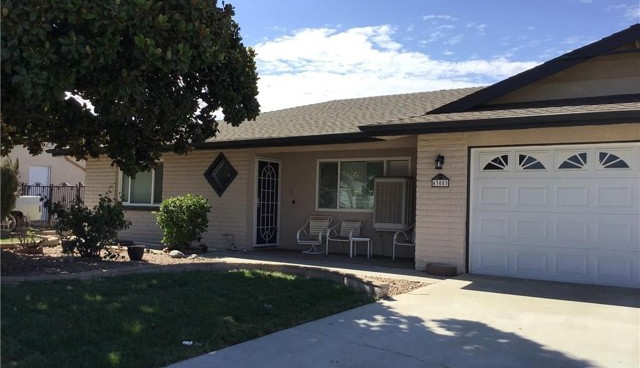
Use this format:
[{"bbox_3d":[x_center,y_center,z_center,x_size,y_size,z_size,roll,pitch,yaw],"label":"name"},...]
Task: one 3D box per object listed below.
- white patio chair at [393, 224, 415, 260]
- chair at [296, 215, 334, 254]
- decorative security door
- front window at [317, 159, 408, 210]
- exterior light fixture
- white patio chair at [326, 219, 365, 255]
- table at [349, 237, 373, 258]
[{"bbox_3d":[1.948,1.155,11.540,0.720,0.790,0.620,3,-3,-39],"label":"white patio chair"},{"bbox_3d":[-0.109,1.143,12.943,0.620,0.820,0.720,0,-2,23],"label":"chair"},{"bbox_3d":[-1.250,0.435,13.575,0.070,2.066,0.965,0,-3,33],"label":"decorative security door"},{"bbox_3d":[0.940,0.018,13.032,2.439,1.218,0.090,0,-3,33],"label":"front window"},{"bbox_3d":[2.045,-0.380,9.766,0.130,0.260,0.190,0,-3,33],"label":"exterior light fixture"},{"bbox_3d":[0.579,1.157,12.478,0.630,0.790,0.720,0,-2,30],"label":"white patio chair"},{"bbox_3d":[0.890,1.342,12.023,0.430,0.400,0.430,1,-2,17],"label":"table"}]

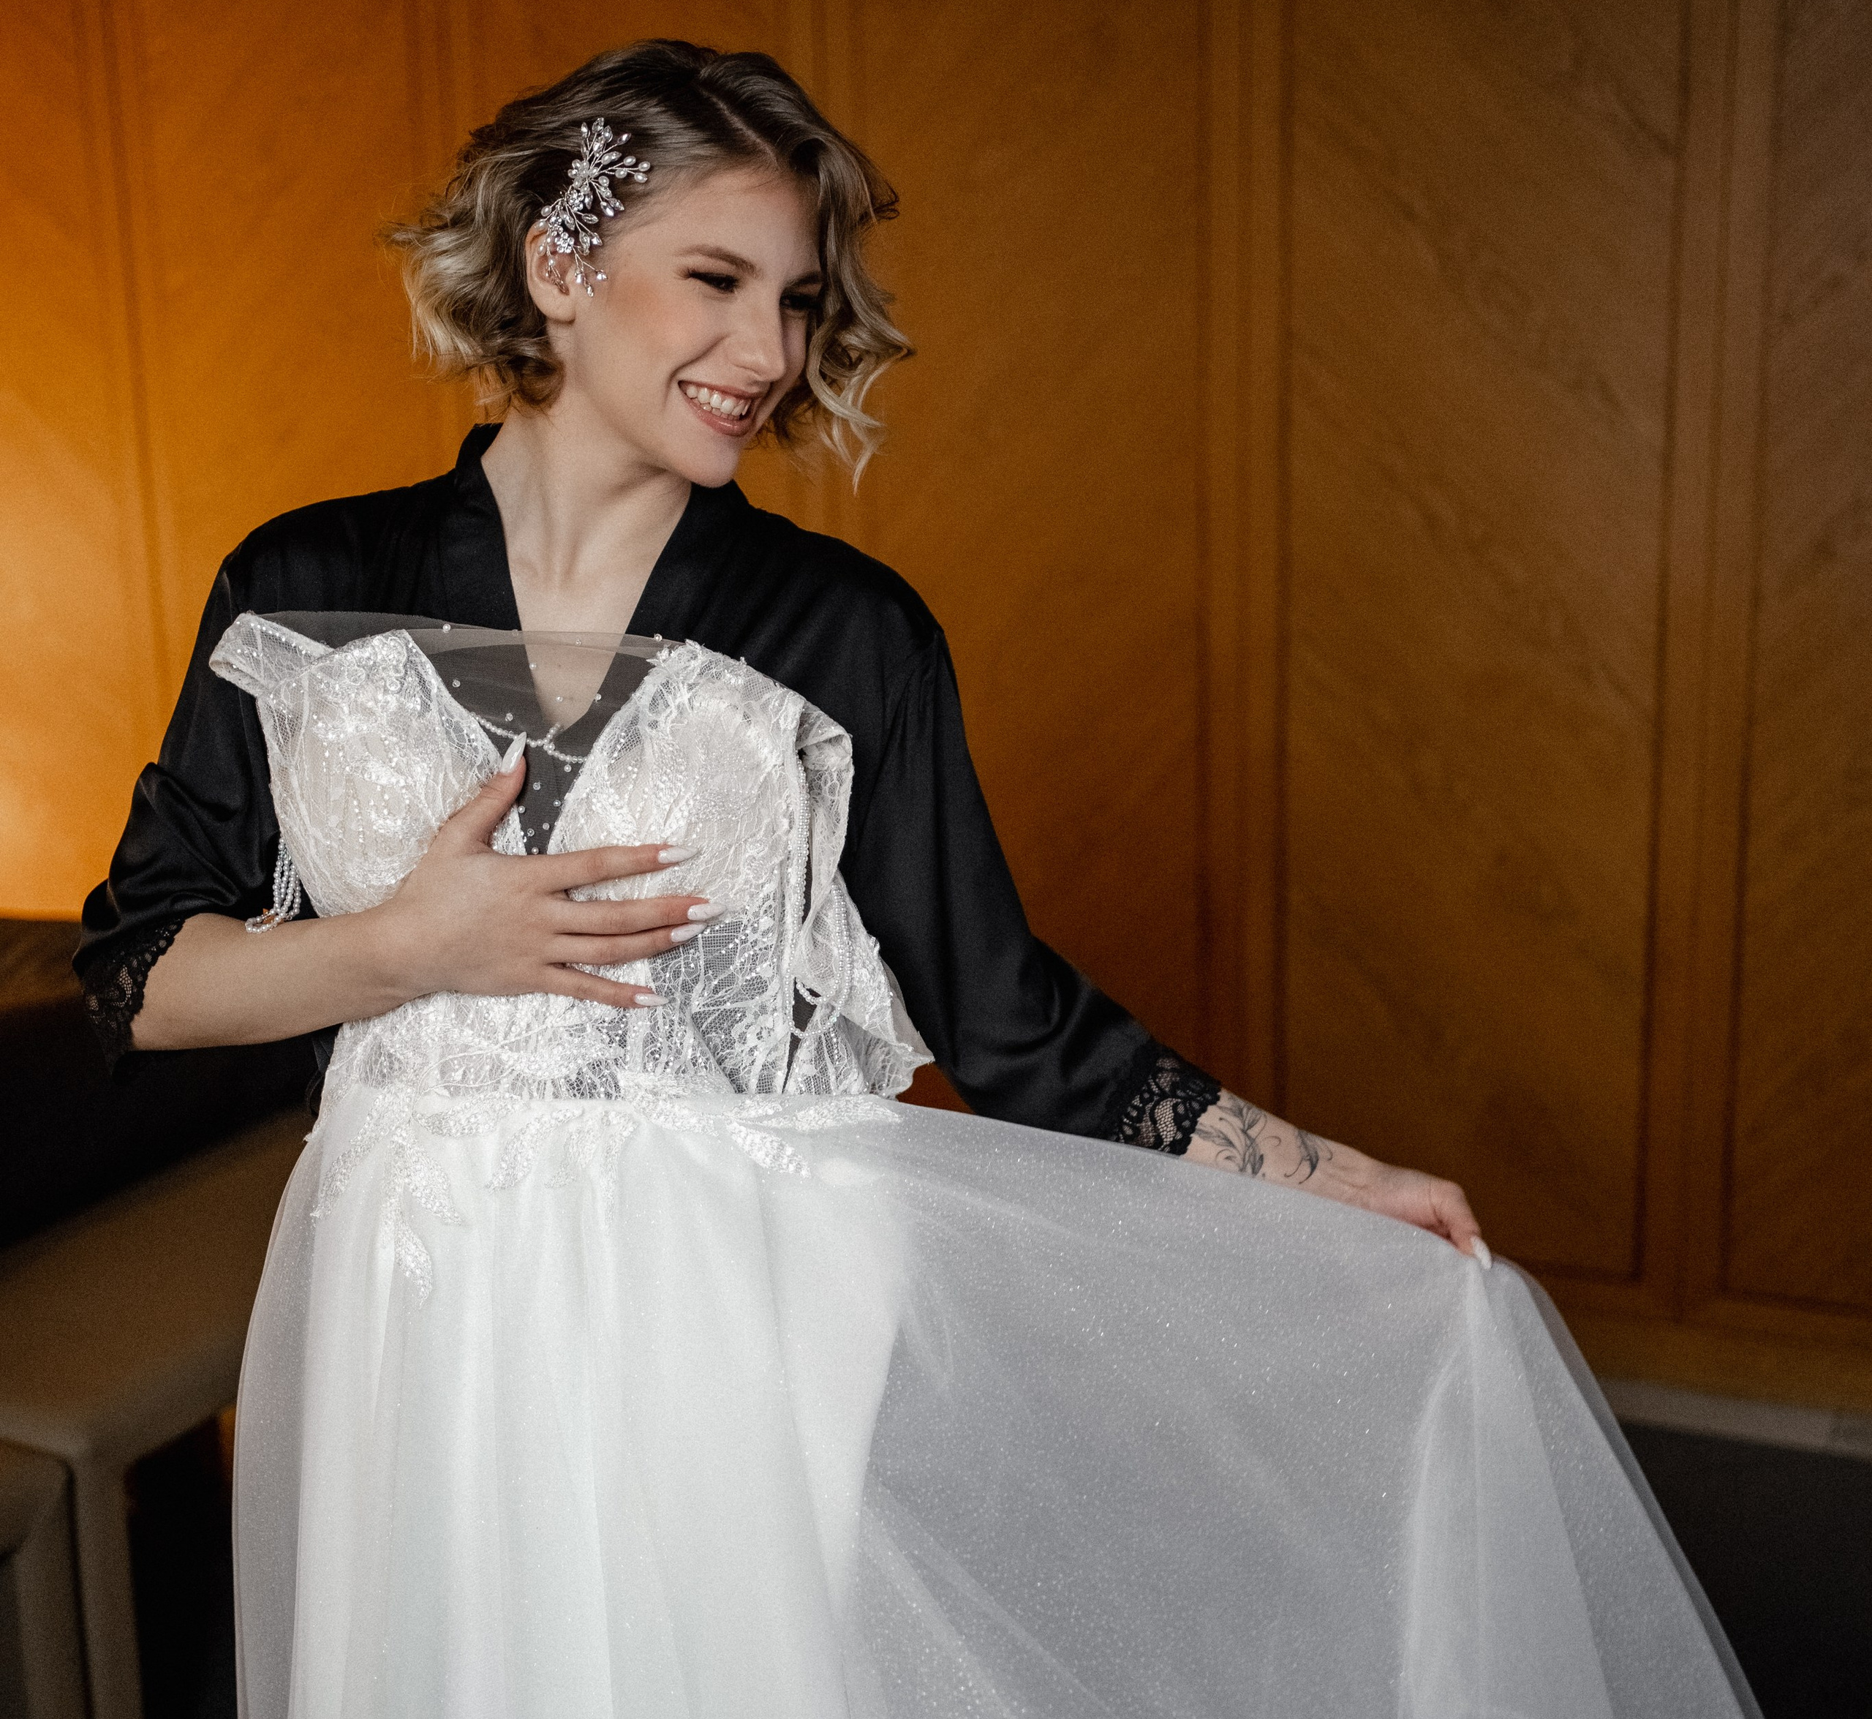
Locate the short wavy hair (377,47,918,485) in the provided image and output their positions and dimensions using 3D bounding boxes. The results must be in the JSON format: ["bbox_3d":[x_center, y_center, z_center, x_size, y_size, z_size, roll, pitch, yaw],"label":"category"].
[{"bbox_3d":[-0.156,-0.351,1.566,0.245,0.230,0.245,6,11,-41],"label":"short wavy hair"}]

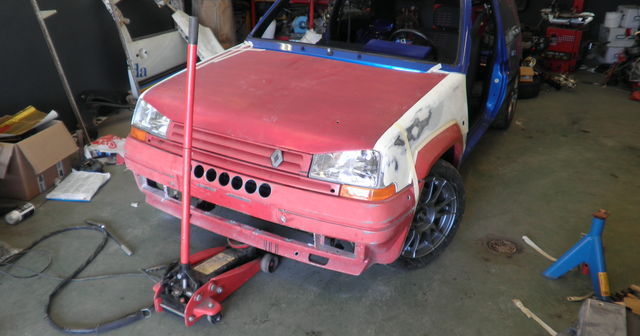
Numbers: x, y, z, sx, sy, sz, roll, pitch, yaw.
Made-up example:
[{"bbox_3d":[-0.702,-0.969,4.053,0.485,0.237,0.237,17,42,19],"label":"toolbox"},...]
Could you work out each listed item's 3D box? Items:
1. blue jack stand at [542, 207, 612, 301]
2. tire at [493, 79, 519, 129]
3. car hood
[{"bbox_3d":[1.332,0.379,2.357,0.290,0.385,0.250,22,31,38],"label":"blue jack stand"},{"bbox_3d":[1.642,-0.614,4.351,0.200,0.580,0.580,14,27,26],"label":"tire"},{"bbox_3d":[-0.124,-0.414,2.452,1.290,0.130,1.004,14,36,26],"label":"car hood"}]

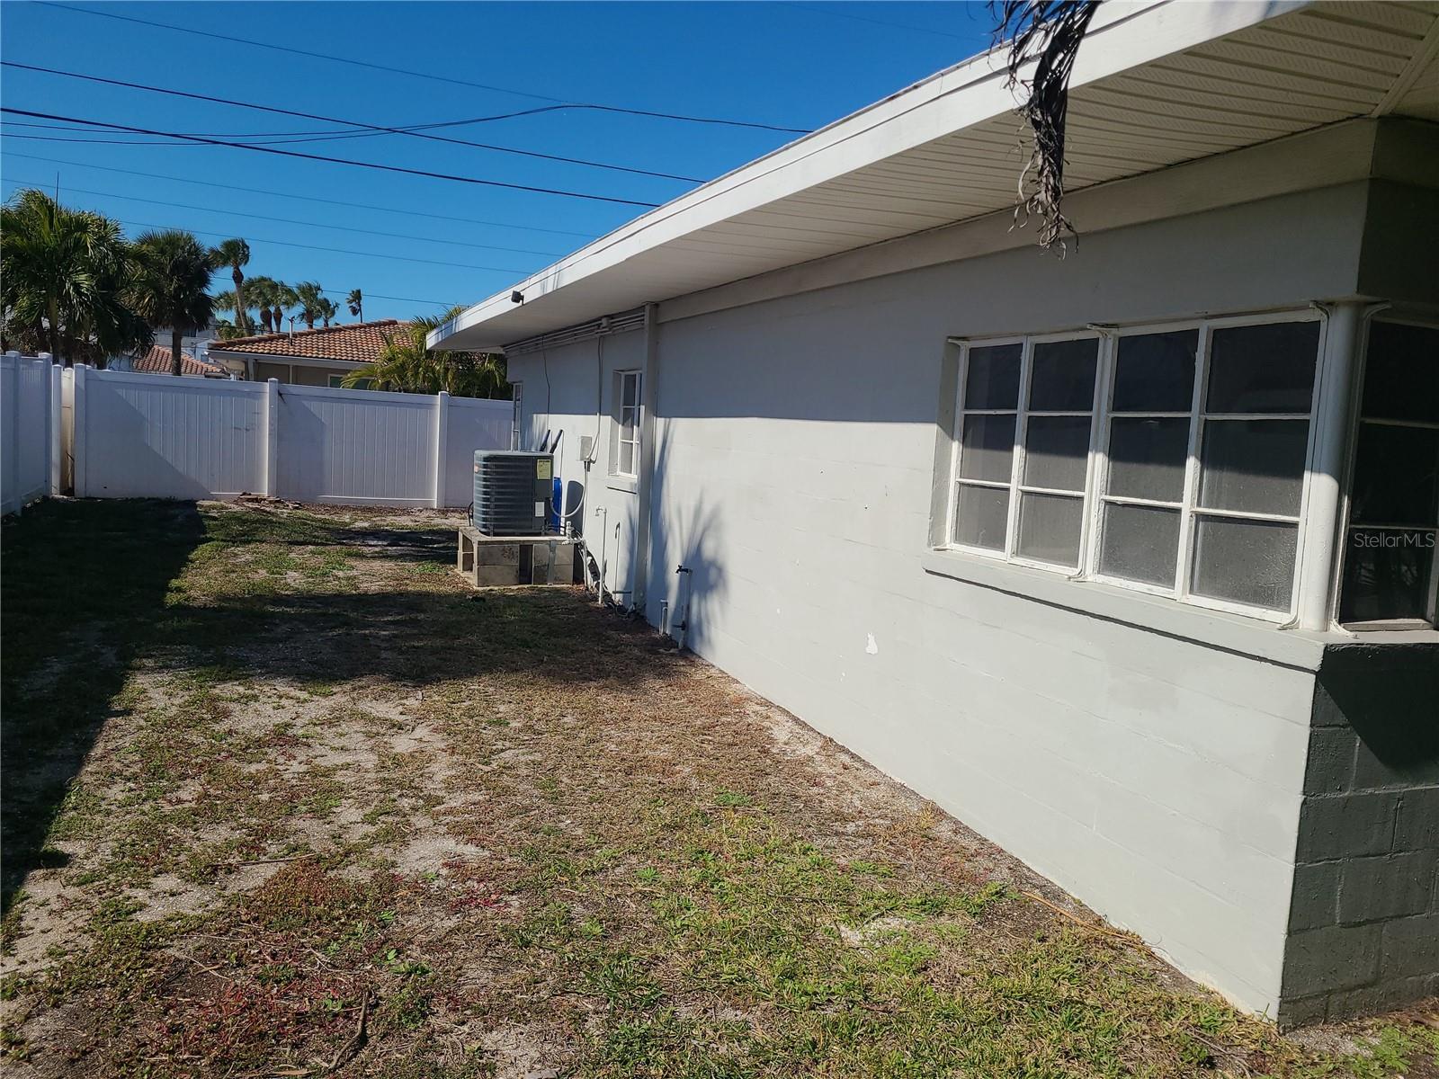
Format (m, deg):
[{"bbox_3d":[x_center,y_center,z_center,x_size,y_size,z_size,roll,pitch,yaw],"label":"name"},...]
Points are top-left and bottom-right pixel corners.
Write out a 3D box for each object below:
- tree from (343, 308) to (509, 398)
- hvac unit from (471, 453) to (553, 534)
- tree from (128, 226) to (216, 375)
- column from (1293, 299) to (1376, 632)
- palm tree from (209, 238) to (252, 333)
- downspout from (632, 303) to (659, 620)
[{"bbox_3d":[-5.503,-2.680,20.683,3.200,3.556,3.200,1,6,-23],"label":"tree"},{"bbox_3d":[-2.025,-0.465,10.601,0.675,0.775,0.675,1,6,-23],"label":"hvac unit"},{"bbox_3d":[-16.880,-6.167,33.342,2.500,6.625,2.500,1,6,-23],"label":"tree"},{"bbox_3d":[1.769,-0.205,3.111,0.100,0.940,0.100,1,6,-23],"label":"column"},{"bbox_3d":[-24.667,-10.274,54.493,2.200,9.568,2.200,1,6,-23],"label":"palm tree"},{"bbox_3d":[-0.578,-0.597,8.349,0.080,2.440,0.100,1,6,-23],"label":"downspout"}]

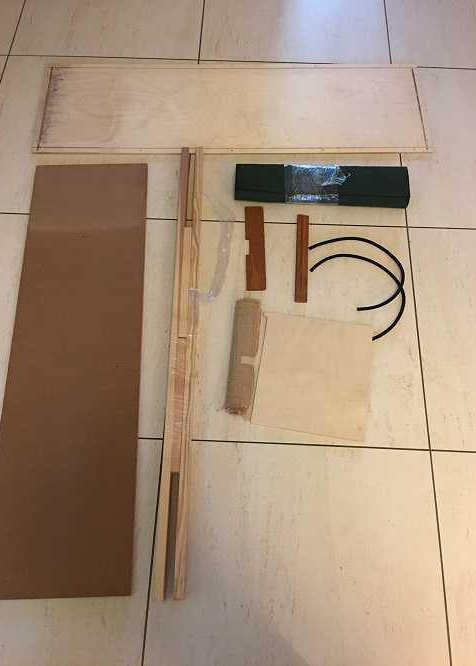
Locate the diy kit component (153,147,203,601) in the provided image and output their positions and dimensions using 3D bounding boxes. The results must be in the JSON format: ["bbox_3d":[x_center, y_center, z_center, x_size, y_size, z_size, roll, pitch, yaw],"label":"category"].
[{"bbox_3d":[-0.131,0.009,1.355,0.060,0.026,1.153,0,66,0],"label":"diy kit component"}]

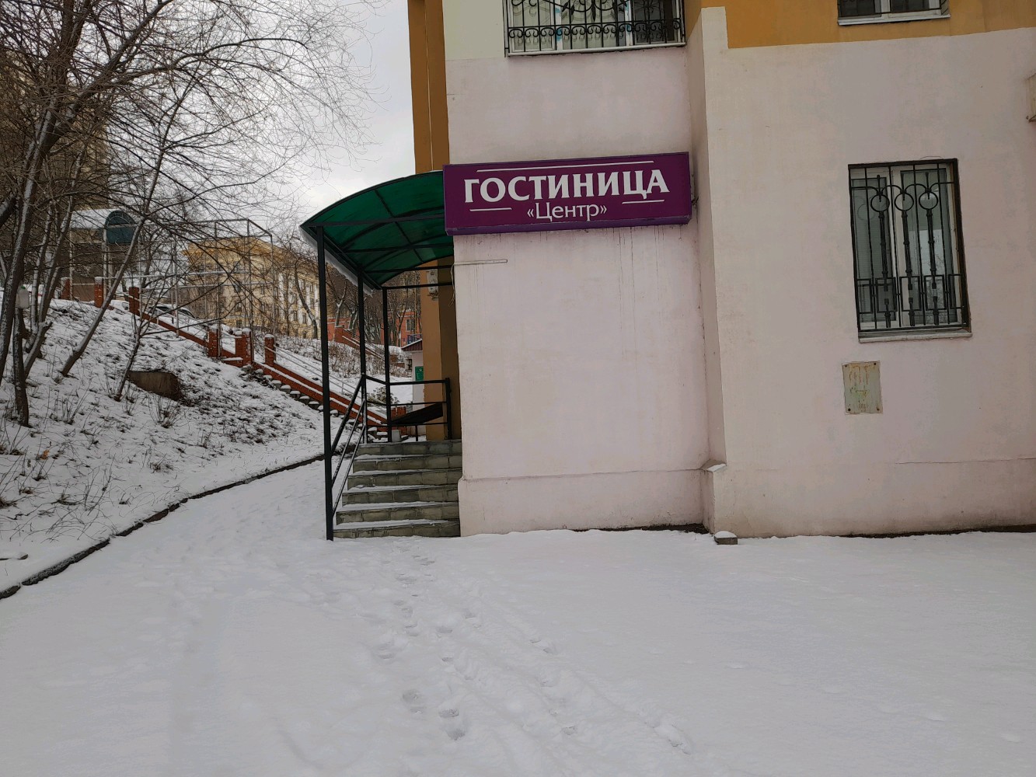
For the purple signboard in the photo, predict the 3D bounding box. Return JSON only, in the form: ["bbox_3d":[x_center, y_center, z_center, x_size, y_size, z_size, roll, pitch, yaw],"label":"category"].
[{"bbox_3d":[0.507,-2.047,7.902,2.544,0.670,0.286,-3,-3,2],"label":"purple signboard"}]

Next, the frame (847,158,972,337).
[{"bbox_3d":[3.867,-1.422,7.408,1.064,1.687,0.069,-3,-3,2],"label":"frame"}]

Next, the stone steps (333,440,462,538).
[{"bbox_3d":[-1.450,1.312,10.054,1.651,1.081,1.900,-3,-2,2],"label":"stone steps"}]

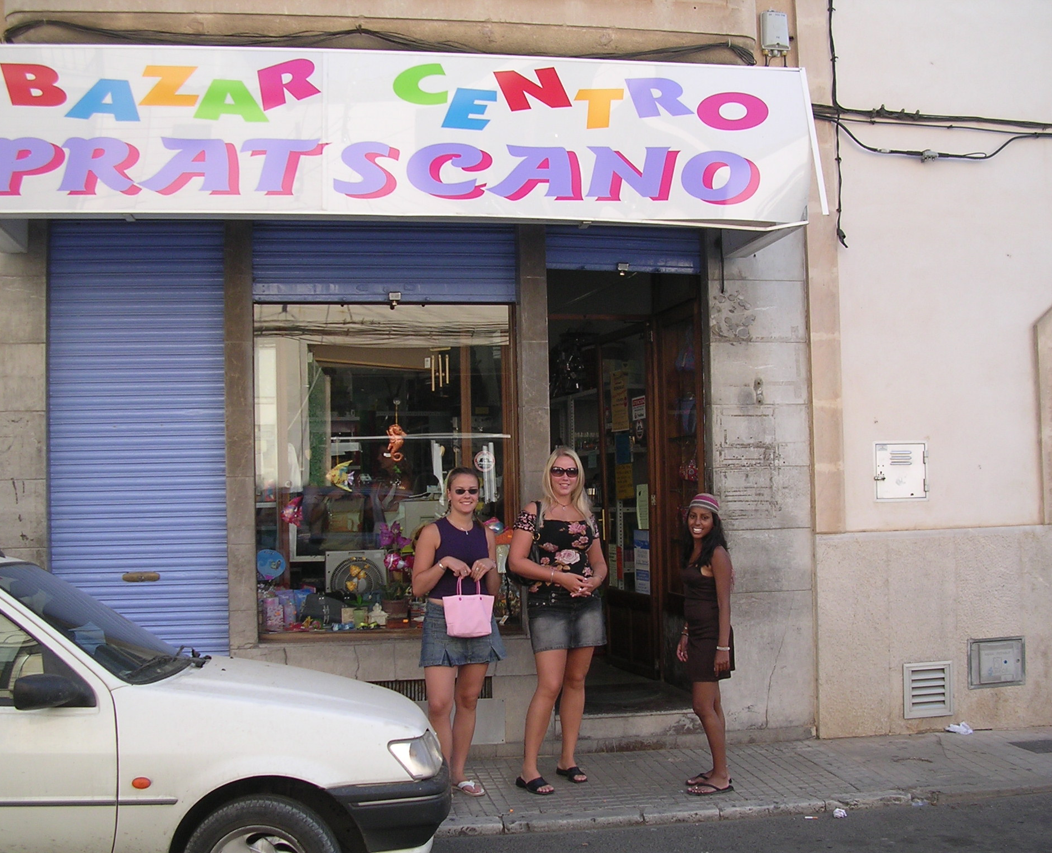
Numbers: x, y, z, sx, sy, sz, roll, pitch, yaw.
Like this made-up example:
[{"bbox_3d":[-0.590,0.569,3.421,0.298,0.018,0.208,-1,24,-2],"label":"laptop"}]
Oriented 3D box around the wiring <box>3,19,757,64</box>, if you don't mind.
[{"bbox_3d":[-0.718,-2.145,7.018,4.189,0.162,0.080,-1,-2,-10],"label":"wiring"}]

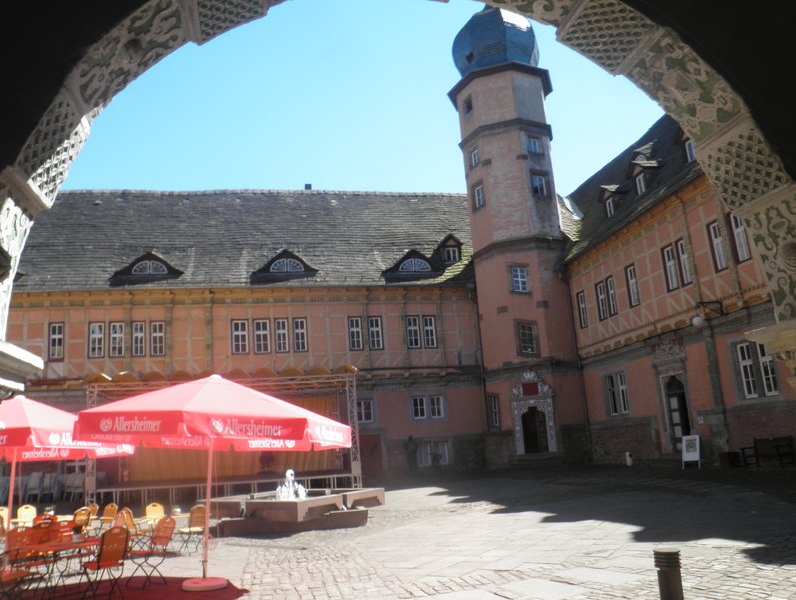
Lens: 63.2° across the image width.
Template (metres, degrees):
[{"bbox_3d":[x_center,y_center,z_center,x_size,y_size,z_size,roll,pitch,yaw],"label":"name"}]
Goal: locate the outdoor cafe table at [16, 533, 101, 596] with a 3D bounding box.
[{"bbox_3d":[-3.819,3.074,7.300,1.020,0.730,0.690,3,-14,-28],"label":"outdoor cafe table"}]

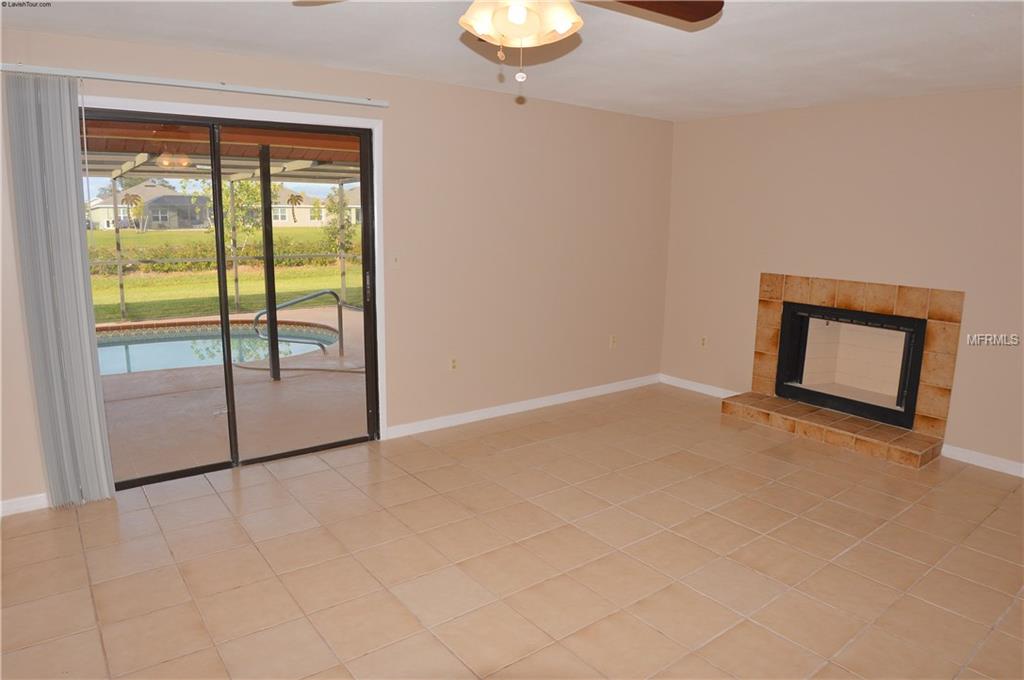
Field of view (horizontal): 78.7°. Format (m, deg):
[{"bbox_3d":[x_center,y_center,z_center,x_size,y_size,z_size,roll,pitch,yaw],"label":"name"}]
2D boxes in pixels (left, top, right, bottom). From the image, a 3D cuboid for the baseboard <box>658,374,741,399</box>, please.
[{"bbox_3d":[1.758,0.452,5.745,0.015,0.087,0.986,-7,13,-37],"label":"baseboard"}]

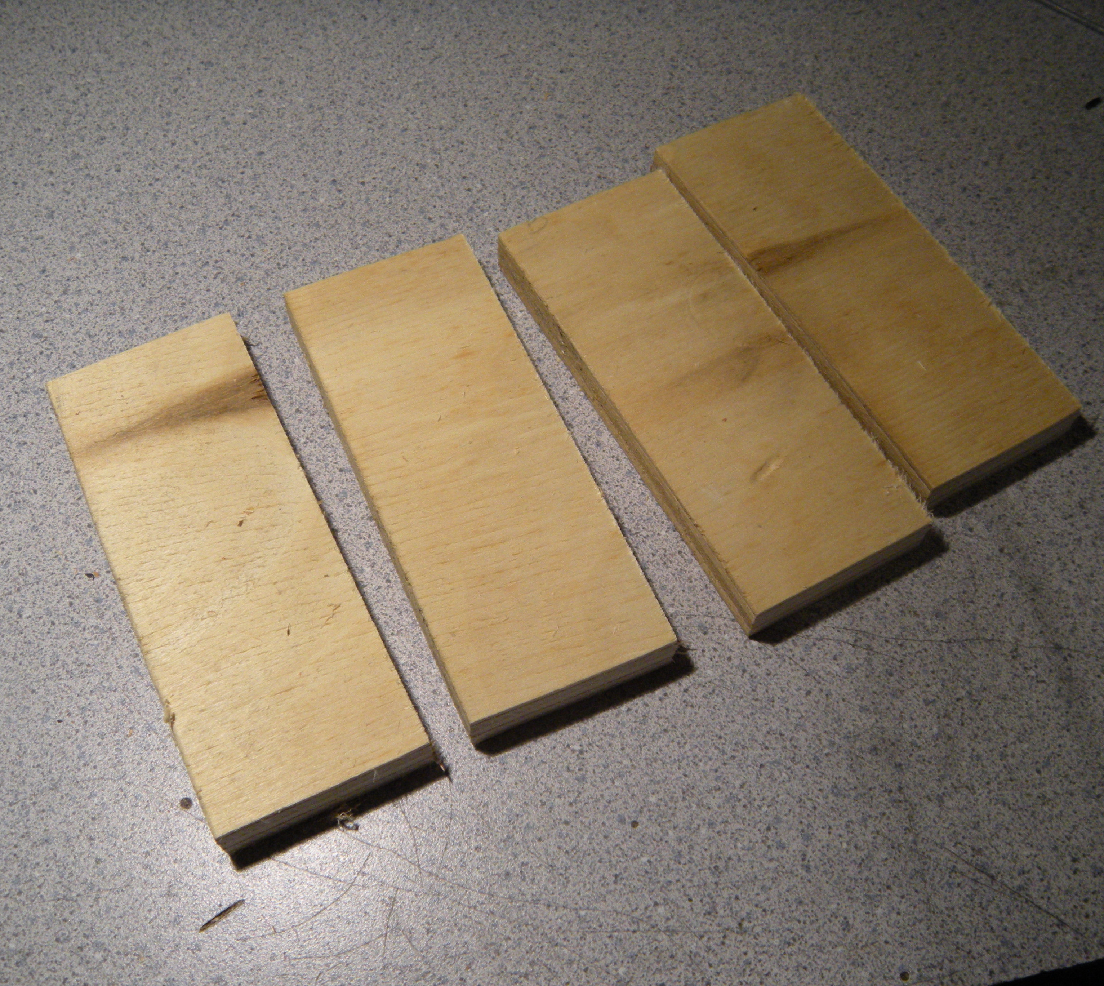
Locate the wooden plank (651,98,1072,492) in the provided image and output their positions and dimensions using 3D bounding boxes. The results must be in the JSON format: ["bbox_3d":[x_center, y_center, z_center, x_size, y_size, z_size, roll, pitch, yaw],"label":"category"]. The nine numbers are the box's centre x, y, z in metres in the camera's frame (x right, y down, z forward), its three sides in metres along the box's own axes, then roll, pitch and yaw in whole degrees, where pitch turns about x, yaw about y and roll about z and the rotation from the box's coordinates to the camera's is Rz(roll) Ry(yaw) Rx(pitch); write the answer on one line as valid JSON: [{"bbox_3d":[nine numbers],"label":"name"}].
[{"bbox_3d":[0.076,-0.052,0.332,0.045,0.011,0.115,-26,65,-16],"label":"wooden plank"}]

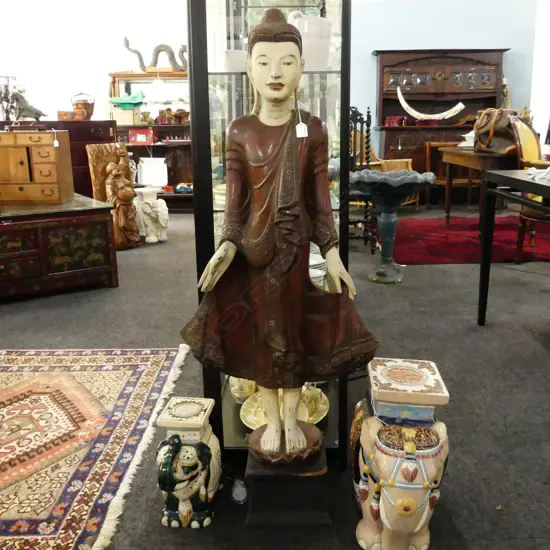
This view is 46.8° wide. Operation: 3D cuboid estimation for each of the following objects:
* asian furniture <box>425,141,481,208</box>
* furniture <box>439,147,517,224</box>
[{"bbox_3d":[2.163,-1.184,7.615,0.650,0.780,0.500,3,14,17],"label":"asian furniture"},{"bbox_3d":[1.959,-0.764,5.864,0.600,0.750,1.550,-1,13,0],"label":"furniture"}]

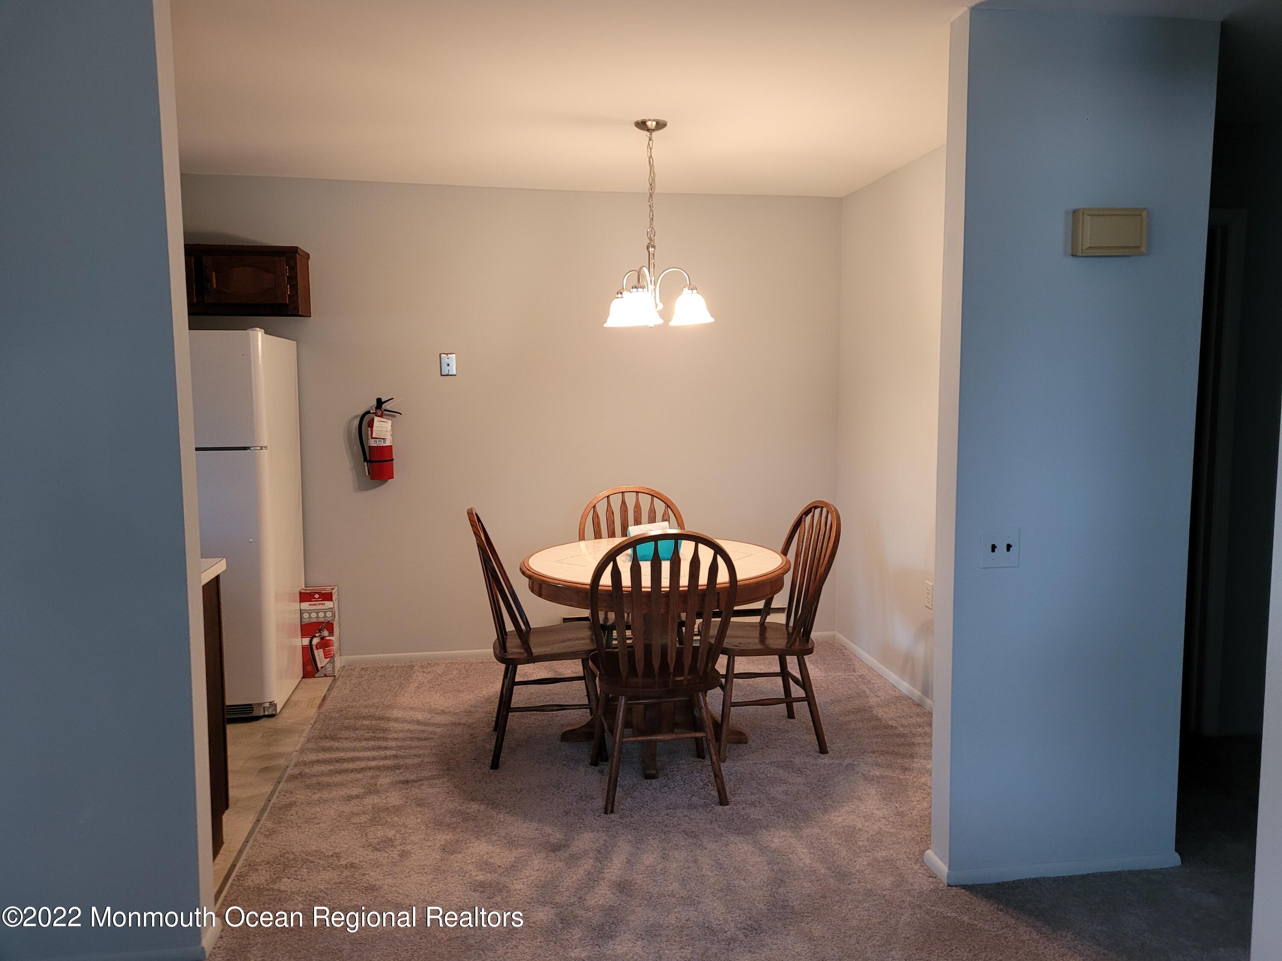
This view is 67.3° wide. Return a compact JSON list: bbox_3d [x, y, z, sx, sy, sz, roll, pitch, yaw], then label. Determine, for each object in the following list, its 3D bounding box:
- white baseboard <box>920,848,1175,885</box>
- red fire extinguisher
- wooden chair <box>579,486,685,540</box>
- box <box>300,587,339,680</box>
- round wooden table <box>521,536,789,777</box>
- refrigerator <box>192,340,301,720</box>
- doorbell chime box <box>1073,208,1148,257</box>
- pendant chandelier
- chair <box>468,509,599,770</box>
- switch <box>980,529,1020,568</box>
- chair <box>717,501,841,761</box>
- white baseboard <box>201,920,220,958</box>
[{"bbox_3d":[1.229,1.125,2.879,0.760,0.050,0.150,-1,6,-9],"label":"white baseboard"},{"bbox_3d":[-1.329,-0.211,4.901,0.215,0.430,0.140,-1,6,-9],"label":"red fire extinguisher"},{"bbox_3d":[-0.007,0.535,4.233,0.480,0.968,0.540,-1,6,-9],"label":"wooden chair"},{"bbox_3d":[-1.605,0.746,4.819,0.150,0.452,0.130,-1,6,-9],"label":"box"},{"bbox_3d":[0.052,0.677,3.859,1.060,0.760,1.060,0,5,0],"label":"round wooden table"},{"bbox_3d":[-2.013,0.180,4.408,0.750,1.660,0.780,-1,6,-9],"label":"refrigerator"},{"bbox_3d":[1.294,-0.683,2.655,0.199,0.124,0.044,-1,6,-9],"label":"doorbell chime box"},{"bbox_3d":[0.070,-0.994,3.740,0.450,0.790,0.450,-1,6,-9],"label":"pendant chandelier"},{"bbox_3d":[-0.397,0.580,3.802,0.540,0.968,0.480,-1,6,-9],"label":"chair"},{"bbox_3d":[1.001,0.190,2.685,0.116,0.112,0.010,-1,6,-9],"label":"switch"},{"bbox_3d":[0.487,0.569,3.880,0.540,0.968,0.480,-1,6,-9],"label":"chair"},{"bbox_3d":[-1.101,1.169,2.489,0.020,0.050,0.150,-1,6,-9],"label":"white baseboard"}]

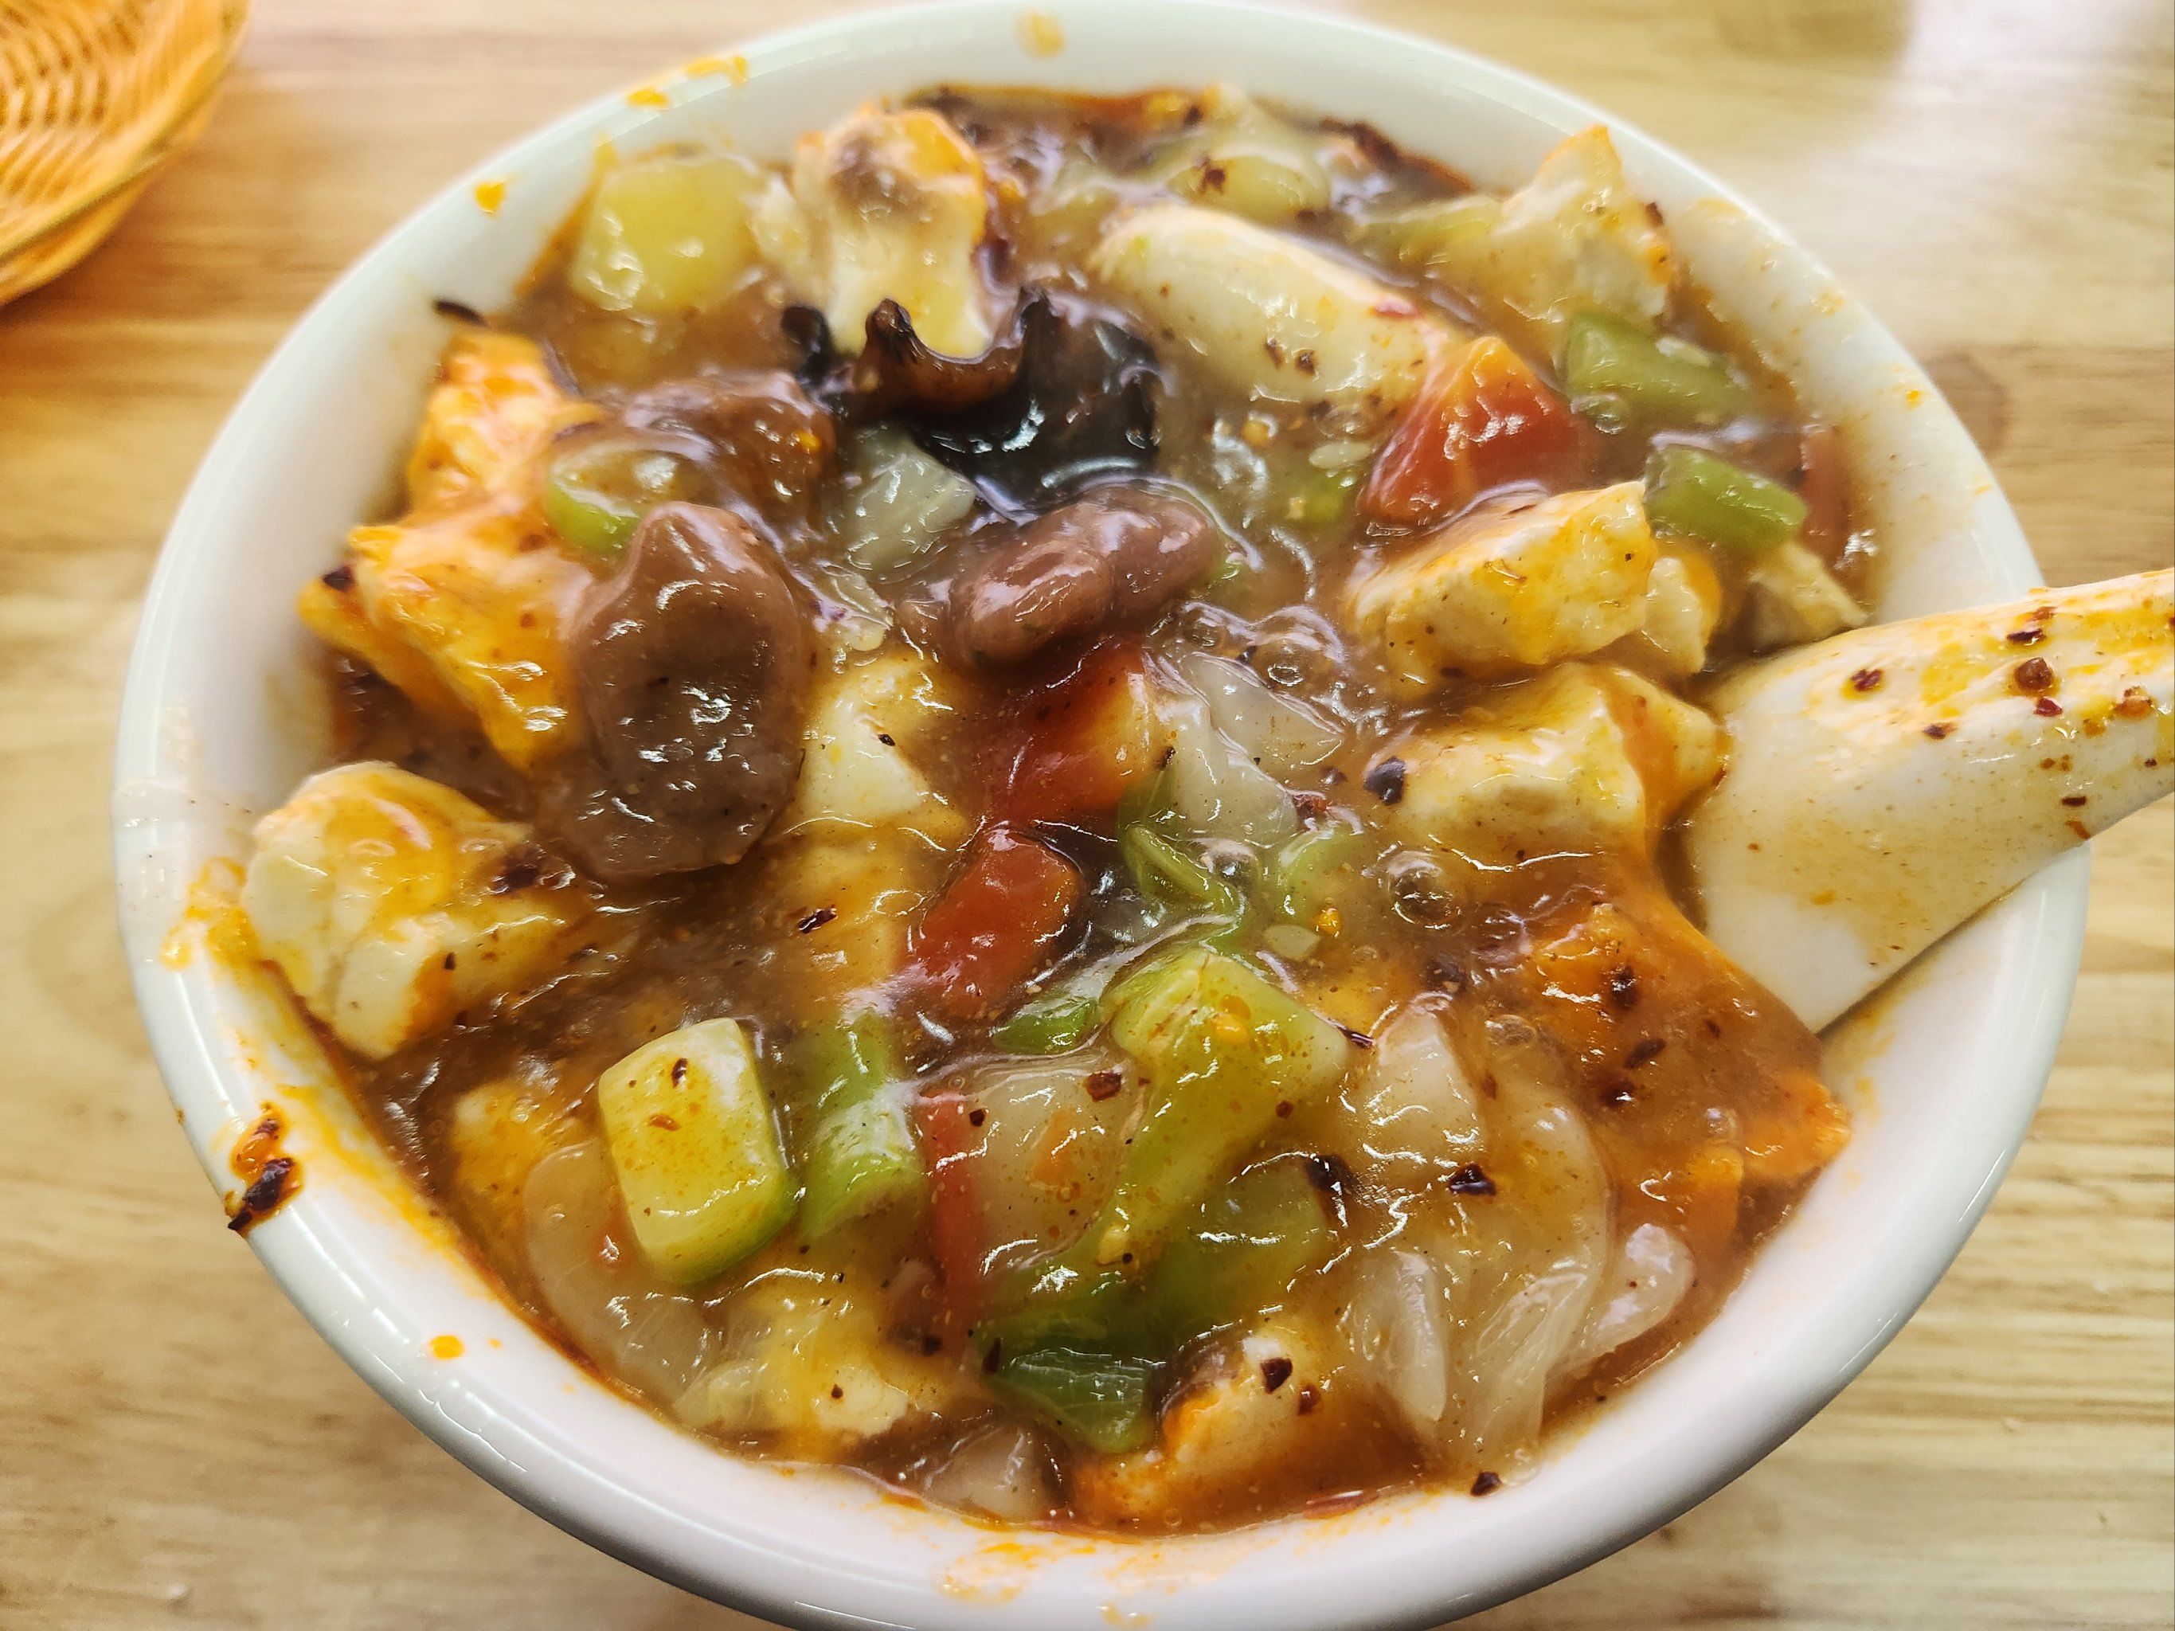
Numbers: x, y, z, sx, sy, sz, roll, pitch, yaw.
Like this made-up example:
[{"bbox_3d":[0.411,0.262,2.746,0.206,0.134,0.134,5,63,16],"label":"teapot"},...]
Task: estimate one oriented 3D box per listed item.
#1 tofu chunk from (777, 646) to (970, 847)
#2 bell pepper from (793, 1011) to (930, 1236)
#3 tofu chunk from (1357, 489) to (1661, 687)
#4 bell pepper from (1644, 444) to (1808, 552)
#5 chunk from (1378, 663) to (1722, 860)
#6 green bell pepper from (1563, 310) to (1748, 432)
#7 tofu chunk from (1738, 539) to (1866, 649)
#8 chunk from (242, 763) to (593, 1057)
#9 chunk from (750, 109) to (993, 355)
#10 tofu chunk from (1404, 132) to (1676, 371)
[{"bbox_3d":[-0.023,-0.007,0.157,0.020,0.017,0.018,0,62,0],"label":"tofu chunk"},{"bbox_3d":[-0.021,0.029,0.134,0.010,0.007,0.018,5,62,3],"label":"bell pepper"},{"bbox_3d":[0.047,-0.025,0.161,0.031,0.017,0.014,-13,63,-7],"label":"tofu chunk"},{"bbox_3d":[0.074,-0.036,0.167,0.017,0.008,0.009,20,64,10],"label":"bell pepper"},{"bbox_3d":[0.049,-0.005,0.153,0.032,0.017,0.016,-5,62,-3],"label":"chunk"},{"bbox_3d":[0.070,-0.054,0.177,0.021,0.009,0.011,18,64,9],"label":"green bell pepper"},{"bbox_3d":[0.081,-0.024,0.165,0.014,0.011,0.011,22,65,11],"label":"tofu chunk"},{"bbox_3d":[-0.066,0.009,0.142,0.026,0.017,0.019,-22,64,-11],"label":"chunk"},{"bbox_3d":[-0.027,-0.074,0.183,0.025,0.023,0.019,0,62,0],"label":"chunk"},{"bbox_3d":[0.057,-0.071,0.182,0.028,0.020,0.017,11,63,6],"label":"tofu chunk"}]

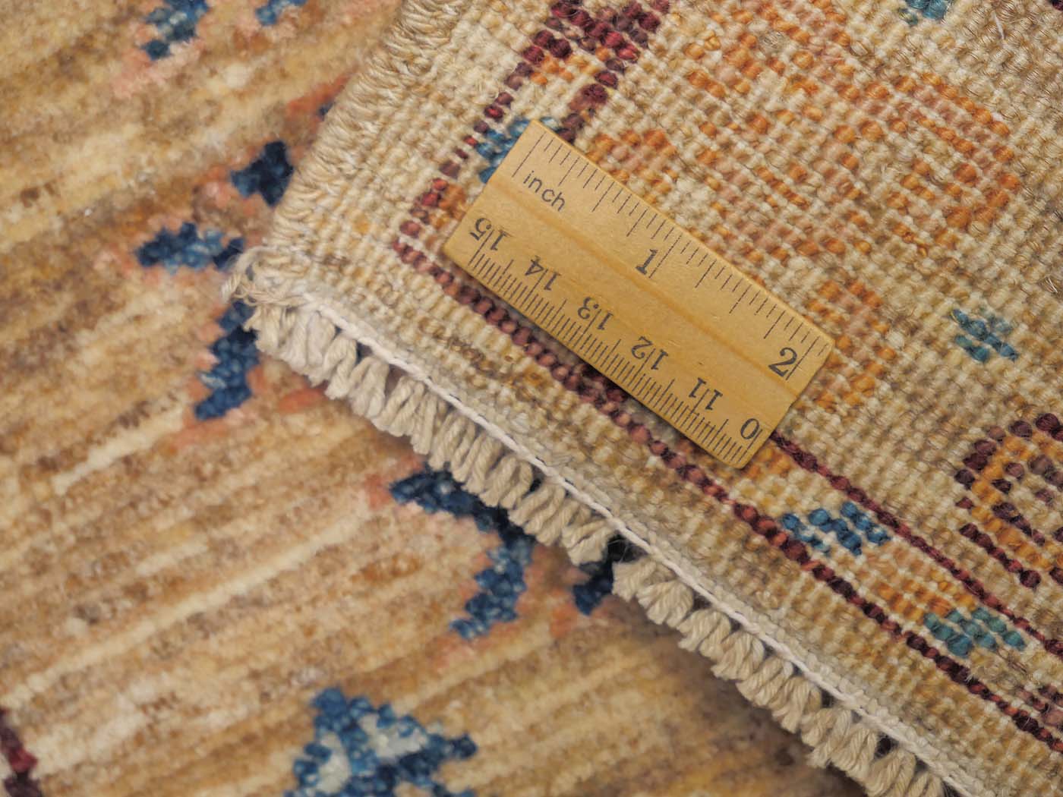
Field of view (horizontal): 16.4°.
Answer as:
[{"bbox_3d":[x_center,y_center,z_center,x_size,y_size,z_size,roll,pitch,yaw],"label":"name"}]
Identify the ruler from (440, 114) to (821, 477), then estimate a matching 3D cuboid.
[{"bbox_3d":[0.016,-0.015,0.551,0.056,0.003,0.024,36,98,2],"label":"ruler"}]

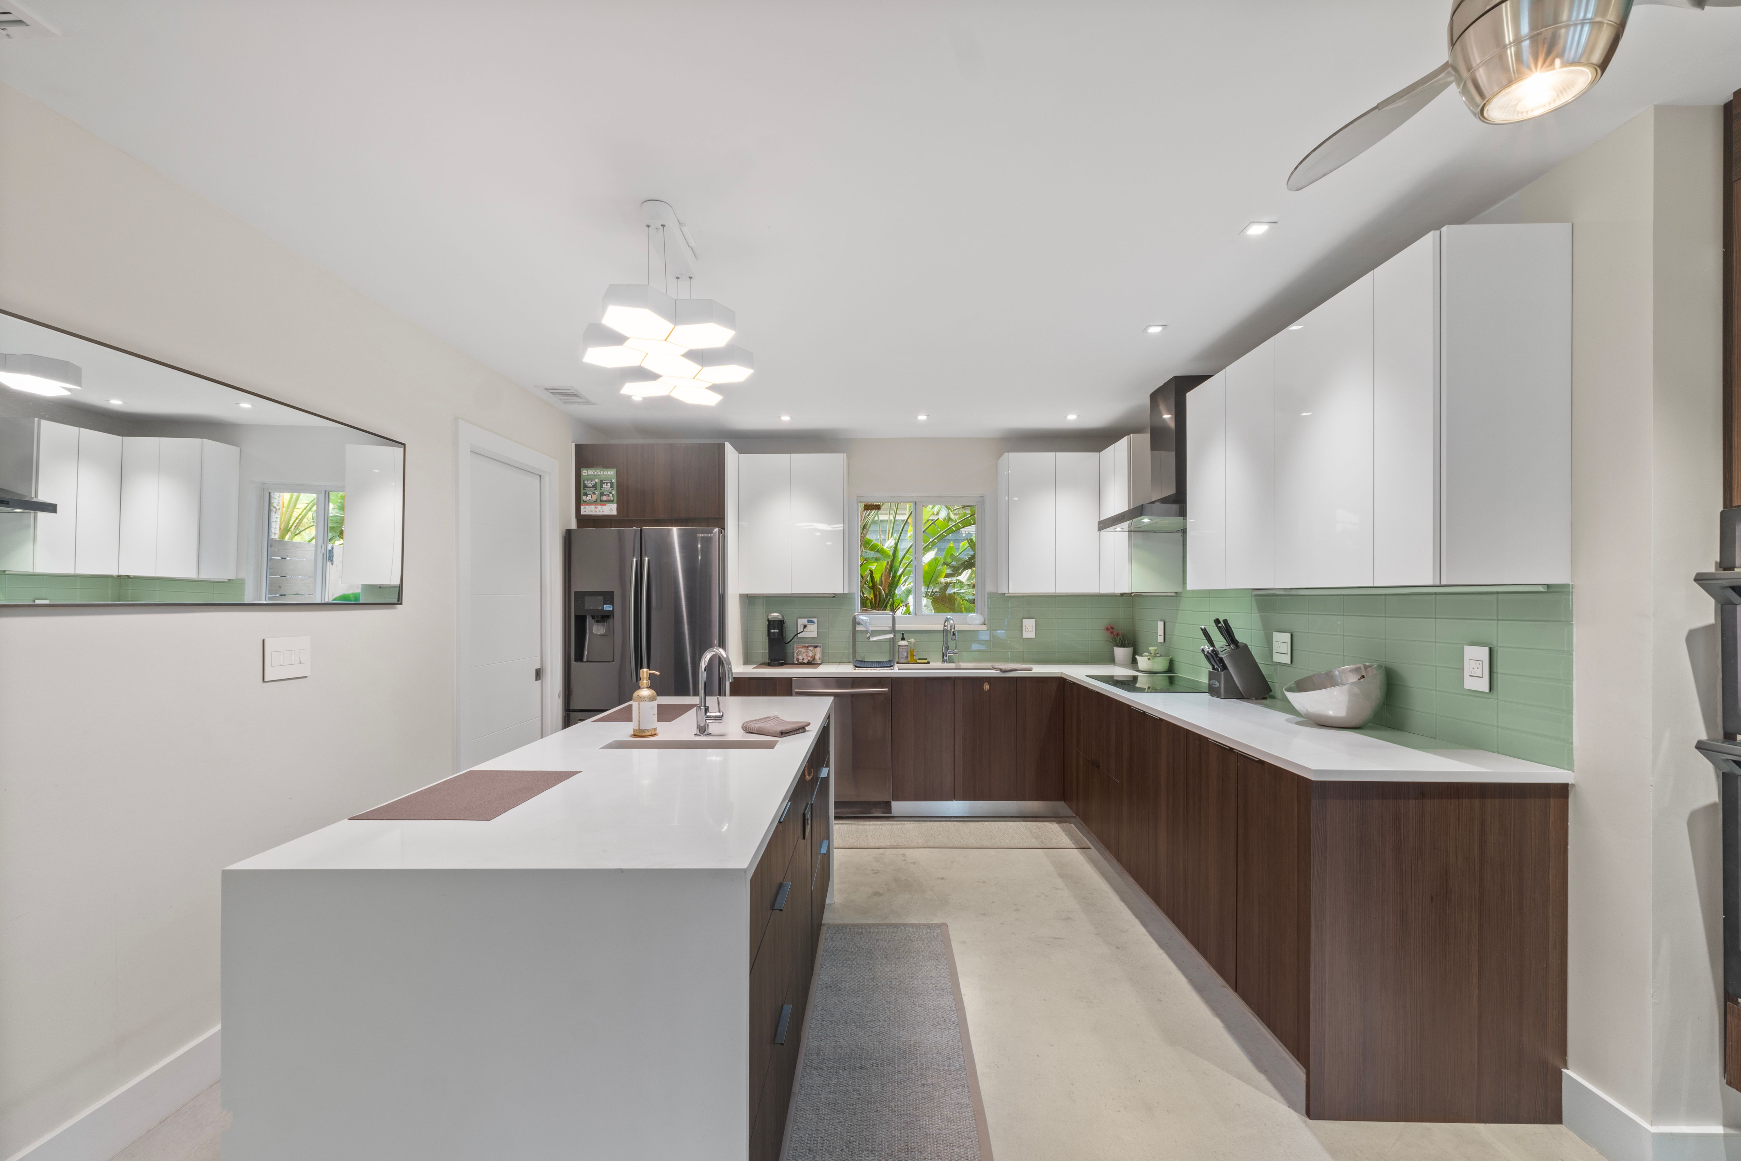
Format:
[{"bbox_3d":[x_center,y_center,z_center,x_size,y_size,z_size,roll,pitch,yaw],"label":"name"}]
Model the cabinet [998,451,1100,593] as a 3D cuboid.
[{"bbox_3d":[1.203,-0.368,4.911,0.600,0.922,0.342,0,-1,1],"label":"cabinet"}]

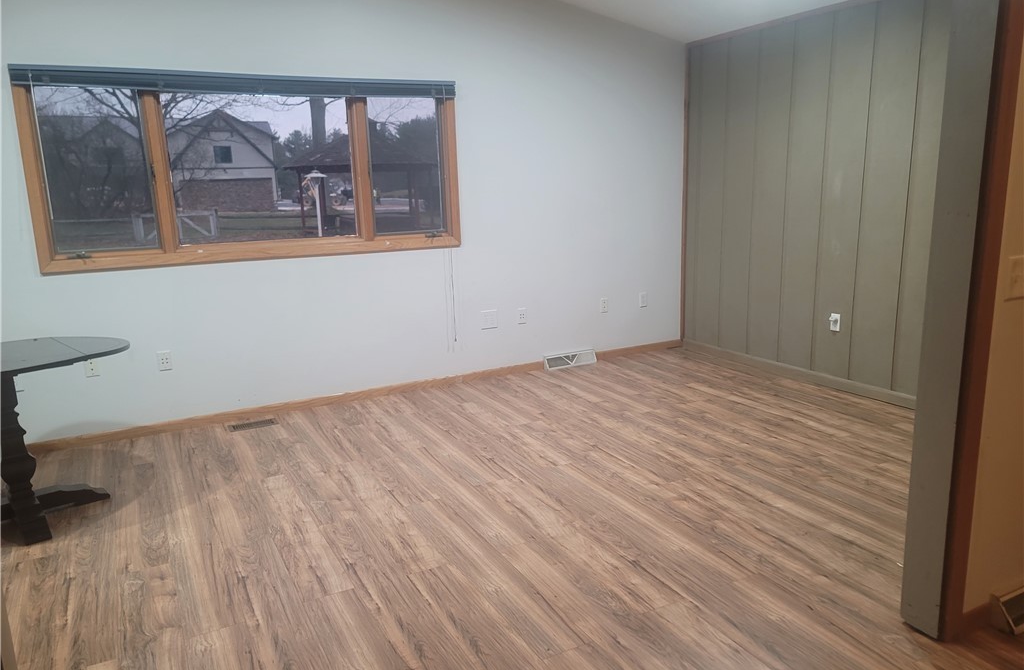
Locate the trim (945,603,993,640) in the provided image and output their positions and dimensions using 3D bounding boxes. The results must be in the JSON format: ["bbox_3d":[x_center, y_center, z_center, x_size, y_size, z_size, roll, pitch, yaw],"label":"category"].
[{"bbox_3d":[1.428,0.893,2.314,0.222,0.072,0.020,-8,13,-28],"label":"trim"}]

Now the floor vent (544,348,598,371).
[{"bbox_3d":[0.461,0.193,5.743,0.464,0.102,0.081,-8,13,-28],"label":"floor vent"}]

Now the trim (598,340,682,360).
[{"bbox_3d":[1.055,0.119,6.099,0.879,0.070,0.020,-8,13,-28],"label":"trim"}]

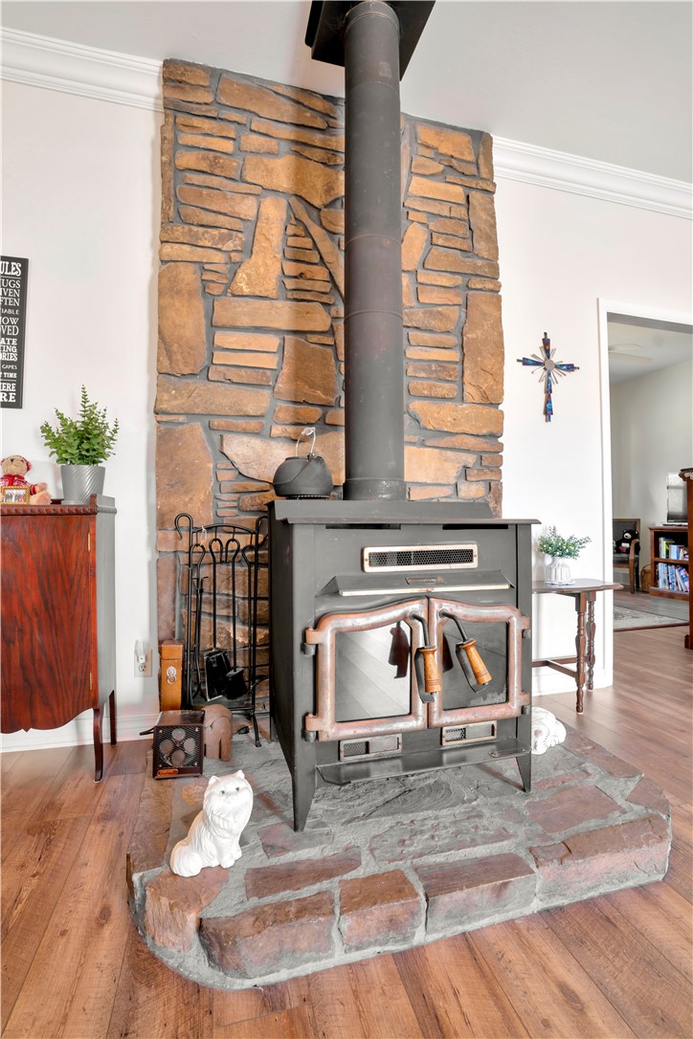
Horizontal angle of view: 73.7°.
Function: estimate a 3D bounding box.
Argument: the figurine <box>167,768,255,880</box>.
[{"bbox_3d":[-0.312,0.695,1.094,0.162,0.215,0.138,-1,-1,36],"label":"figurine"}]

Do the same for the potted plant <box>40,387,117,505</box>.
[{"bbox_3d":[-0.998,-0.274,1.730,0.285,0.450,0.255,0,-1,-14],"label":"potted plant"}]

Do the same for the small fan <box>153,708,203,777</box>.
[{"bbox_3d":[-0.532,0.723,1.499,0.150,0.165,0.120,0,-1,-9],"label":"small fan"}]

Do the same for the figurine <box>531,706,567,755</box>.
[{"bbox_3d":[0.700,0.752,1.690,0.210,0.115,0.220,0,-1,20],"label":"figurine"}]

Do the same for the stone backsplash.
[{"bbox_3d":[-0.012,-0.519,2.080,1.550,2.660,0.110,0,-1,-14],"label":"stone backsplash"}]

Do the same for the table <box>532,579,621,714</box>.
[{"bbox_3d":[1.062,0.614,2.258,0.550,0.595,0.285,0,-1,-14],"label":"table"}]

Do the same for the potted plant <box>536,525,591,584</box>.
[{"bbox_3d":[1.082,0.181,2.305,0.255,0.290,0.210,0,-1,-14],"label":"potted plant"}]

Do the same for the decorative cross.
[{"bbox_3d":[1.042,-0.735,2.390,0.370,0.455,0.030,0,-1,-14],"label":"decorative cross"}]

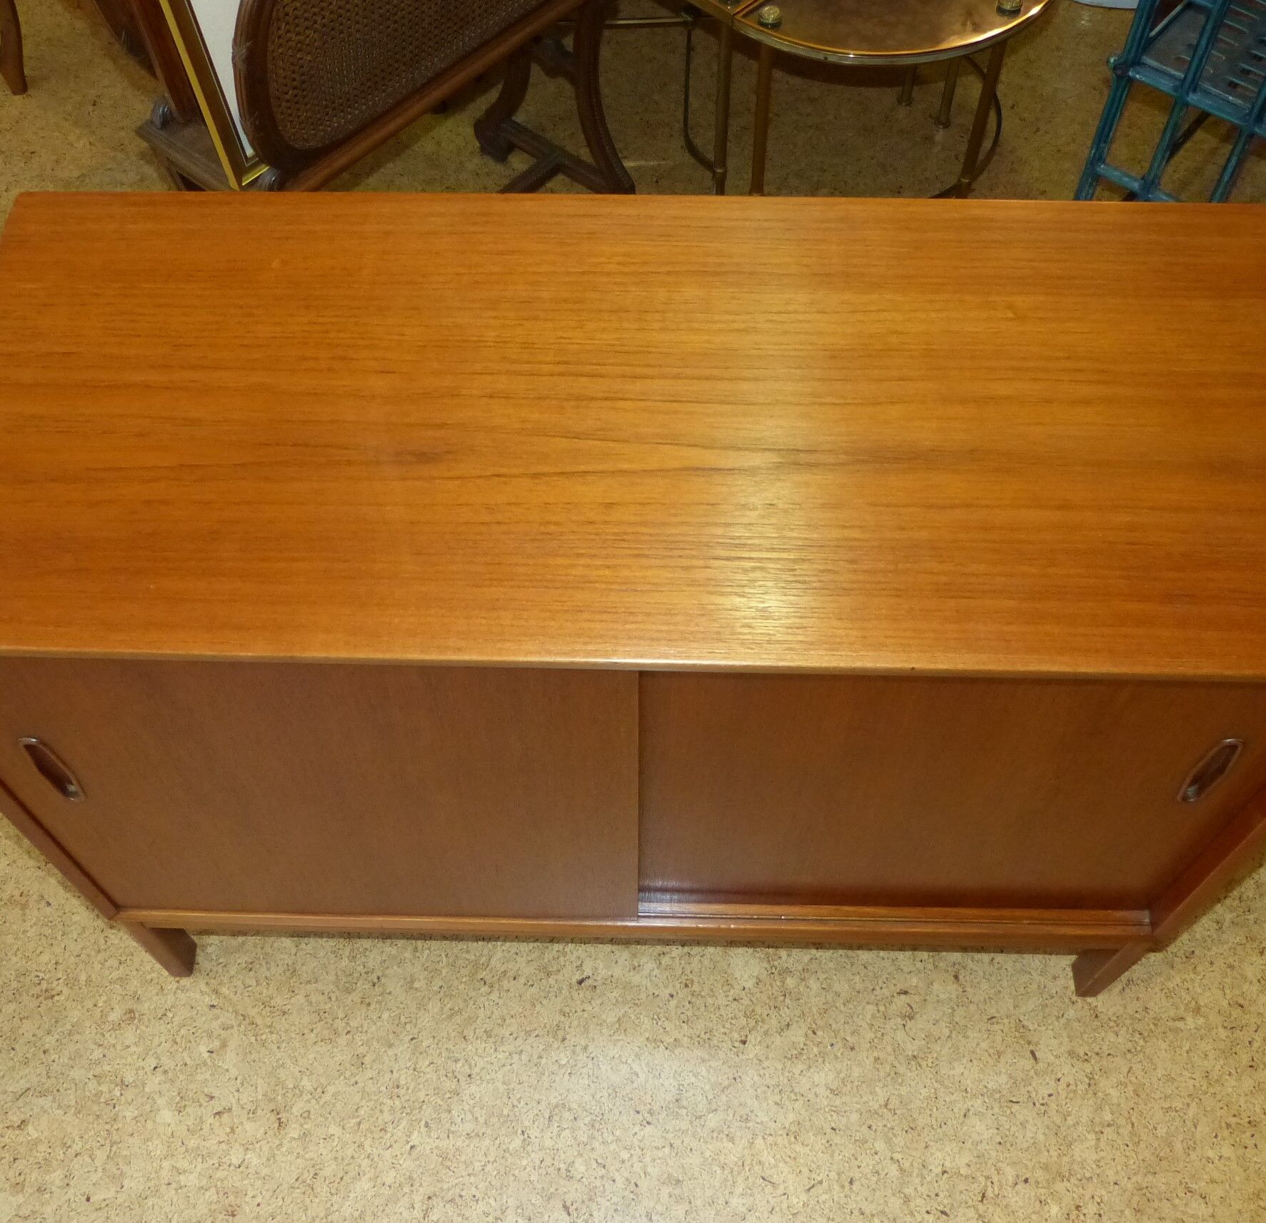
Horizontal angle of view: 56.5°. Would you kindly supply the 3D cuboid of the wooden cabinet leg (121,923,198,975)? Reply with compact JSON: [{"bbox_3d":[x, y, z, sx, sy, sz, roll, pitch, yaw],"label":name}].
[{"bbox_3d":[-0.556,0.385,1.394,0.023,0.175,0.039,1,55,1],"label":"wooden cabinet leg"}]

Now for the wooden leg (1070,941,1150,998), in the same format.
[{"bbox_3d":[0.554,0.405,1.377,0.023,0.175,0.039,1,55,1],"label":"wooden leg"}]

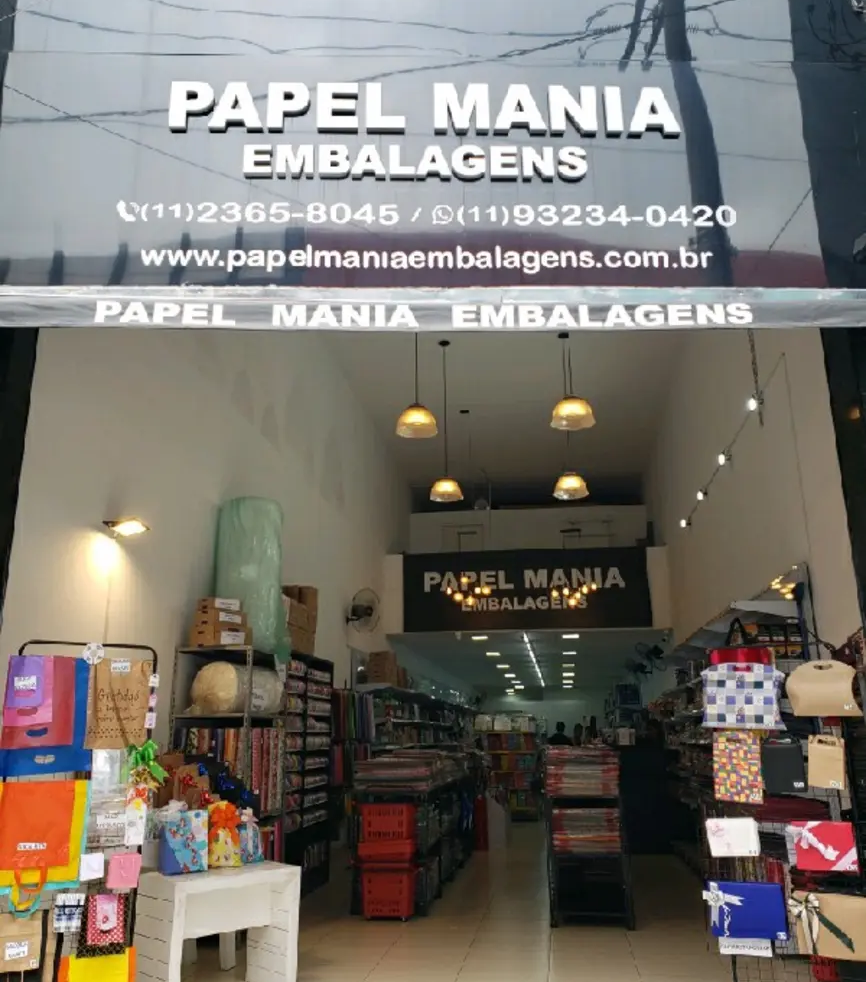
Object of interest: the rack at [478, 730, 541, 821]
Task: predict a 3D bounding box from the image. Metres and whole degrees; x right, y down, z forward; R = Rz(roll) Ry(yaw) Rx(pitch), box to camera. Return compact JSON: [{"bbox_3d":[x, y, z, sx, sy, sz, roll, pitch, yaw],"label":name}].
[{"bbox_3d":[1.427,5.312,16.191,1.100,1.600,0.420,-3,-16,8],"label":"rack"}]

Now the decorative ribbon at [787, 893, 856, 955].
[{"bbox_3d":[1.623,1.810,3.621,0.262,0.237,0.039,-8,-18,24],"label":"decorative ribbon"}]

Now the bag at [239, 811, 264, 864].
[{"bbox_3d":[-1.042,1.983,4.968,0.145,0.267,0.077,12,-21,-37],"label":"bag"}]

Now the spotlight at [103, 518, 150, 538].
[{"bbox_3d":[-1.972,0.246,5.605,0.194,0.116,0.213,-3,-16,8],"label":"spotlight"}]

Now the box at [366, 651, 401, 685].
[{"bbox_3d":[-0.804,2.772,13.459,0.330,0.500,0.500,-3,-16,8],"label":"box"}]

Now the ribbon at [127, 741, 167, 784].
[{"bbox_3d":[-1.577,1.500,4.752,0.210,0.230,0.110,5,-17,-19],"label":"ribbon"}]

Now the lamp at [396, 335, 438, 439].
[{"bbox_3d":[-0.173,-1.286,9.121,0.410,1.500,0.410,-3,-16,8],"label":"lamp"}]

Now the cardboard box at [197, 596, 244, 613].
[{"bbox_3d":[-1.645,0.895,6.693,0.203,0.097,0.262,-11,-19,31],"label":"cardboard box"}]

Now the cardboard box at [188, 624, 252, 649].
[{"bbox_3d":[-1.607,1.132,6.598,0.262,0.160,0.358,-11,-19,31],"label":"cardboard box"}]

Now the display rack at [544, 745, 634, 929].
[{"bbox_3d":[1.143,2.555,6.529,0.581,1.221,0.581,-3,-16,8],"label":"display rack"}]

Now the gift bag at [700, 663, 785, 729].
[{"bbox_3d":[1.421,0.939,3.969,0.358,0.310,0.097,-8,-18,24],"label":"gift bag"}]

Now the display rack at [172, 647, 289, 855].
[{"bbox_3d":[-1.537,2.203,6.502,0.543,1.938,0.882,-3,-16,8],"label":"display rack"}]

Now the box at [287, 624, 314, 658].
[{"bbox_3d":[-1.513,1.610,9.169,0.380,0.280,0.620,-3,-16,8],"label":"box"}]

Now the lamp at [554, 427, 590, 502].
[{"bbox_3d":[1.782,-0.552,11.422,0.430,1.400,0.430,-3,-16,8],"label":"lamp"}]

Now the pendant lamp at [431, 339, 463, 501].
[{"bbox_3d":[0.172,-0.956,11.746,0.420,2.270,0.420,-3,-16,8],"label":"pendant lamp"}]

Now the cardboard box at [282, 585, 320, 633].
[{"bbox_3d":[-1.491,1.270,9.365,0.400,0.500,0.550,-3,-16,8],"label":"cardboard box"}]

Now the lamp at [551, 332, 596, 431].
[{"bbox_3d":[1.339,-1.110,8.438,0.426,1.066,0.426,-3,-16,8],"label":"lamp"}]

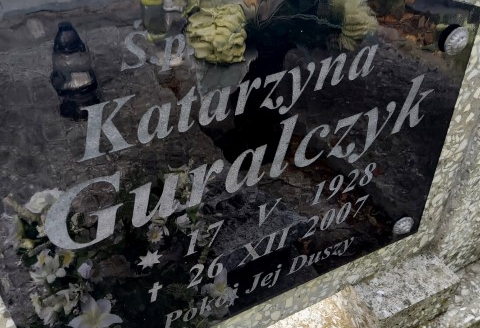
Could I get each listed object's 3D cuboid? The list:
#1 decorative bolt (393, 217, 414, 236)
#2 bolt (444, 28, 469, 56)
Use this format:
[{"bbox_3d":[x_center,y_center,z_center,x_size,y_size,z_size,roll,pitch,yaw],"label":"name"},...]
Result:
[{"bbox_3d":[0.213,0.081,0.626,0.030,0.030,0.012,-19,41,-20],"label":"decorative bolt"},{"bbox_3d":[0.214,-0.121,0.474,0.030,0.030,0.012,-19,41,-20],"label":"bolt"}]

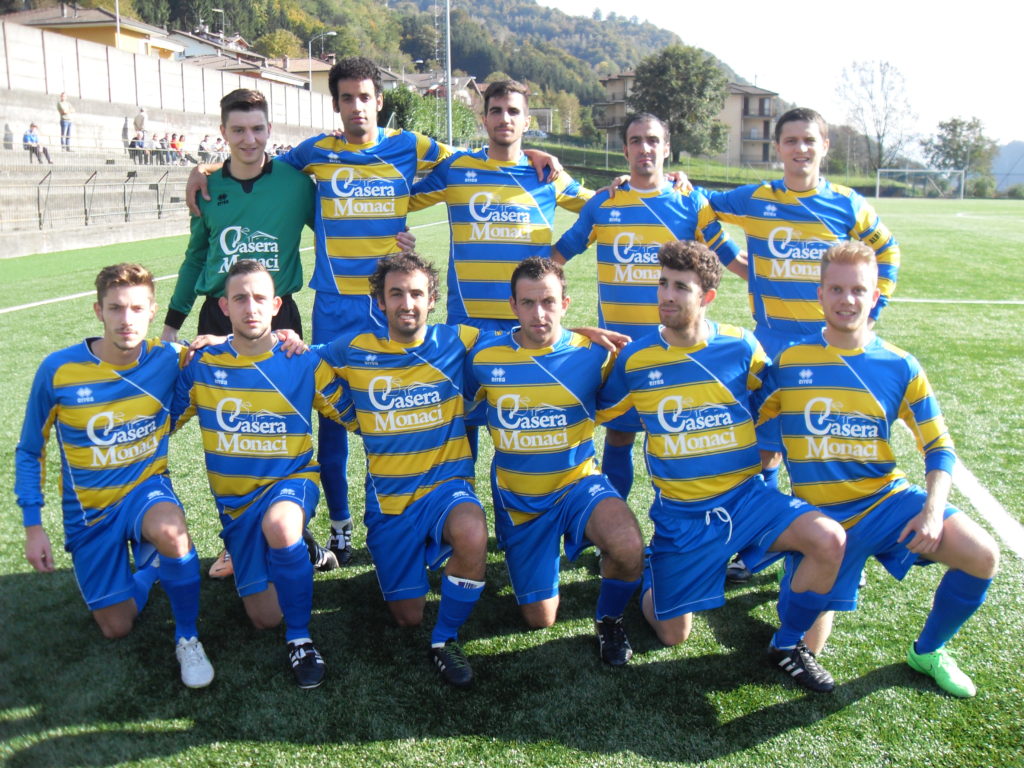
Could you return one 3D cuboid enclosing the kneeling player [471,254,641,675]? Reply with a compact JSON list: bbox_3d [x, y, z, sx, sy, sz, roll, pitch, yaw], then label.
[{"bbox_3d":[0.142,0.193,3.430,0.608,1.267,0.872,0,11,-2],"label":"kneeling player"}]

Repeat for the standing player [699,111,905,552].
[{"bbox_3d":[0.953,-0.109,3.700,0.760,1.753,0.426,2,12,8],"label":"standing player"}]

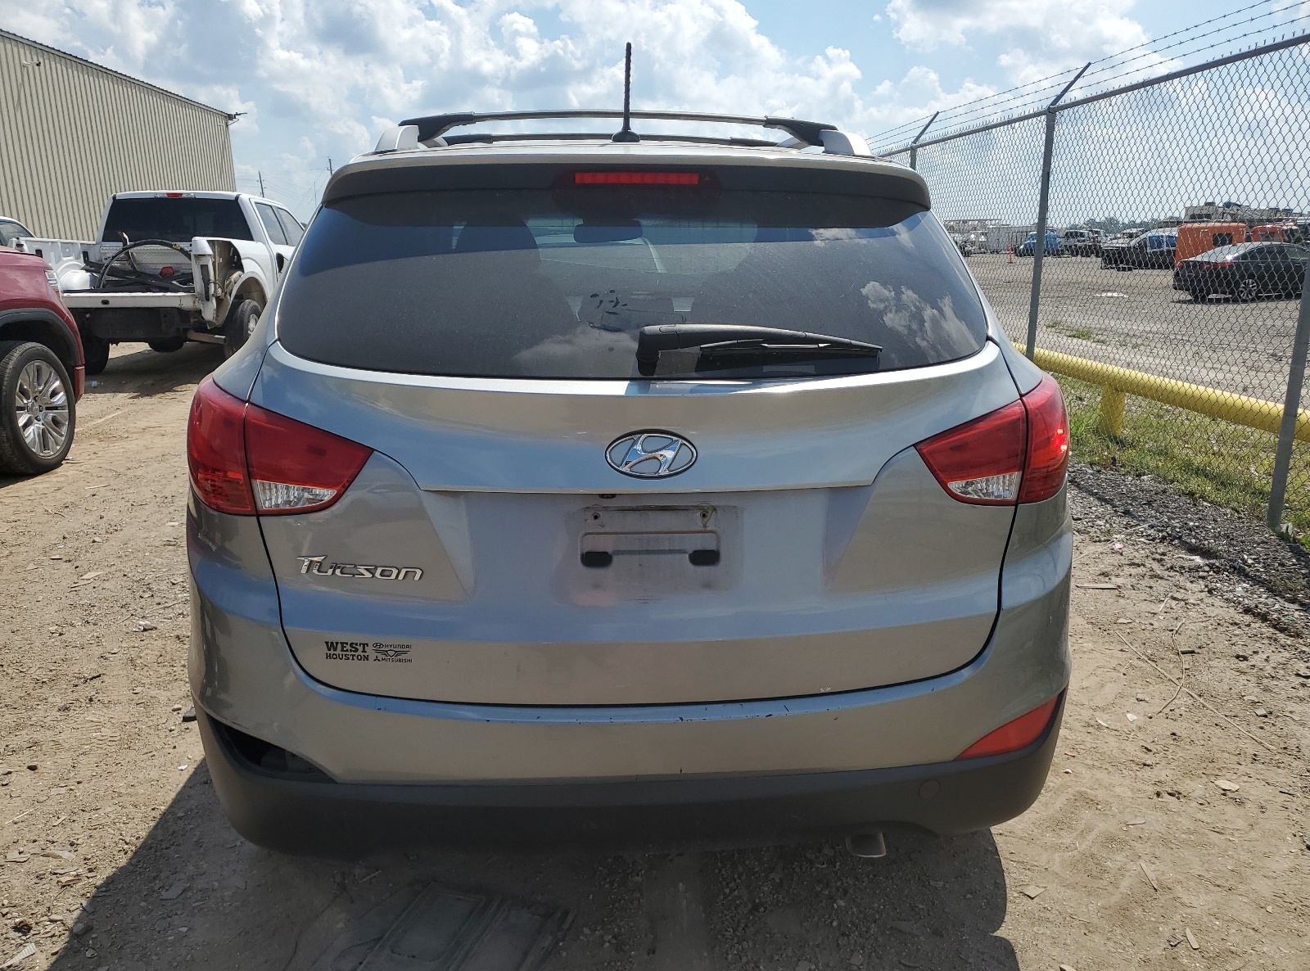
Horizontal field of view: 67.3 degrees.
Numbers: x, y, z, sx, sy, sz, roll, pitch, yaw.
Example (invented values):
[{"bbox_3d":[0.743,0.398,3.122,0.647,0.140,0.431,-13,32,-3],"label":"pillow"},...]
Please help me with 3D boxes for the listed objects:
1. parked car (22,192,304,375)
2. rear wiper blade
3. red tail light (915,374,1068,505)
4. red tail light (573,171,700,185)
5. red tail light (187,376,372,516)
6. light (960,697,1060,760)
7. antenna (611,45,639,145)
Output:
[{"bbox_3d":[-5.575,-2.648,12.511,2.060,1.950,5.750,-1,14,-5],"label":"parked car"},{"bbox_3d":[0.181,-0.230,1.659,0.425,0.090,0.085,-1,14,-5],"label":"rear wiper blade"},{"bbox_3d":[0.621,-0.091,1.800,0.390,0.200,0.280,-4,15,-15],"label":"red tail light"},{"bbox_3d":[-0.033,-0.572,1.838,0.237,0.022,0.028,-1,14,-5],"label":"red tail light"},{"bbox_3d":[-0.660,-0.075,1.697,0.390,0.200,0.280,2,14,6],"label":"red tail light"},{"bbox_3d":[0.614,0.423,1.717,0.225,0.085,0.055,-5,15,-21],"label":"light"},{"bbox_3d":[-0.060,-0.842,2.122,0.062,0.187,0.165,-1,14,-5],"label":"antenna"}]

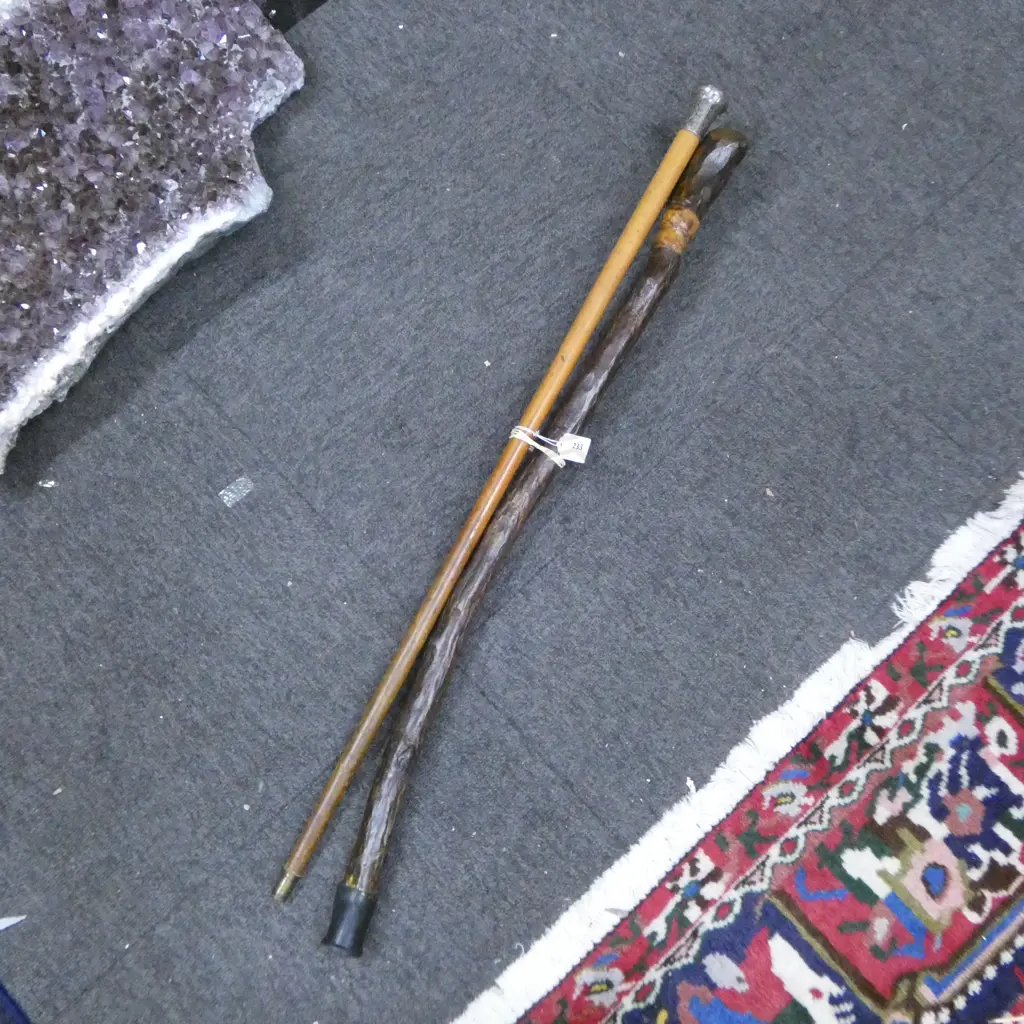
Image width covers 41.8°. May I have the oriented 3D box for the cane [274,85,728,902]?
[{"bbox_3d":[0.001,-0.050,1.316,0.025,0.025,0.929,26,77,11],"label":"cane"}]

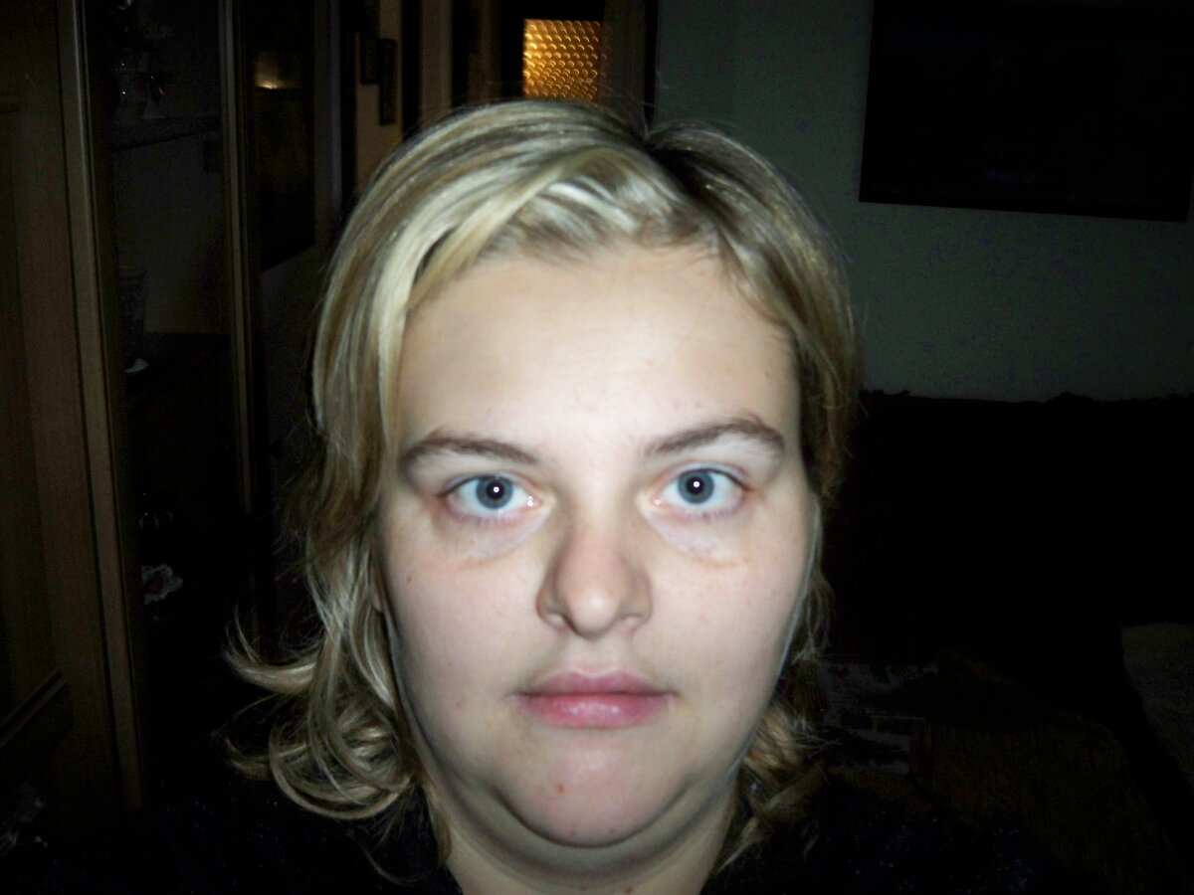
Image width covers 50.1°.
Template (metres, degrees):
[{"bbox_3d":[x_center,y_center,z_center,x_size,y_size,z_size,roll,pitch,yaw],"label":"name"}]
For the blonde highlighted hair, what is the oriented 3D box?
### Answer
[{"bbox_3d":[-0.020,0.013,0.497,0.232,0.270,0.205,1,6,0],"label":"blonde highlighted hair"}]

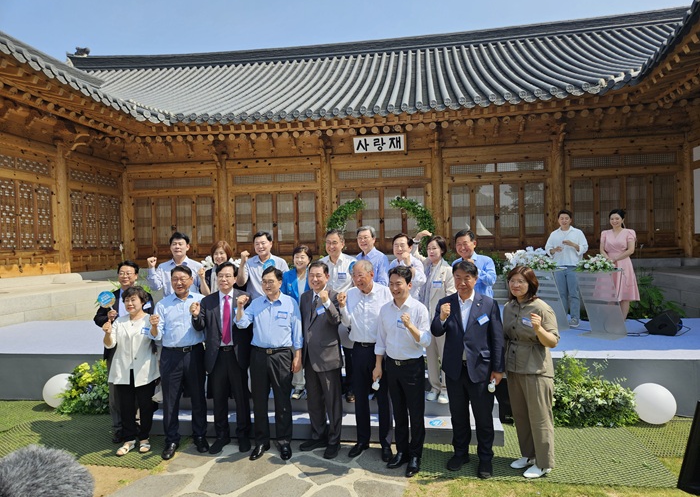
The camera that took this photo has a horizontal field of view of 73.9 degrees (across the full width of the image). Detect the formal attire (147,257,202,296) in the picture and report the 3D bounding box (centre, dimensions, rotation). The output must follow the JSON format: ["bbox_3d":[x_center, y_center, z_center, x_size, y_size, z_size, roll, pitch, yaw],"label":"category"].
[{"bbox_3d":[-1.926,0.429,5.120,0.600,0.683,0.360,-2,1,-7],"label":"formal attire"}]

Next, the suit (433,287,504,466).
[{"bbox_3d":[0.979,1.075,3.875,0.600,1.450,0.400,-1,1,24],"label":"suit"}]

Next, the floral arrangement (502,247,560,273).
[{"bbox_3d":[2.426,0.148,6.250,0.740,0.350,0.450,-1,1,8],"label":"floral arrangement"}]

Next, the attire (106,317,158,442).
[{"bbox_3d":[-2.058,1.229,4.380,0.500,1.215,0.380,-2,1,-9],"label":"attire"}]

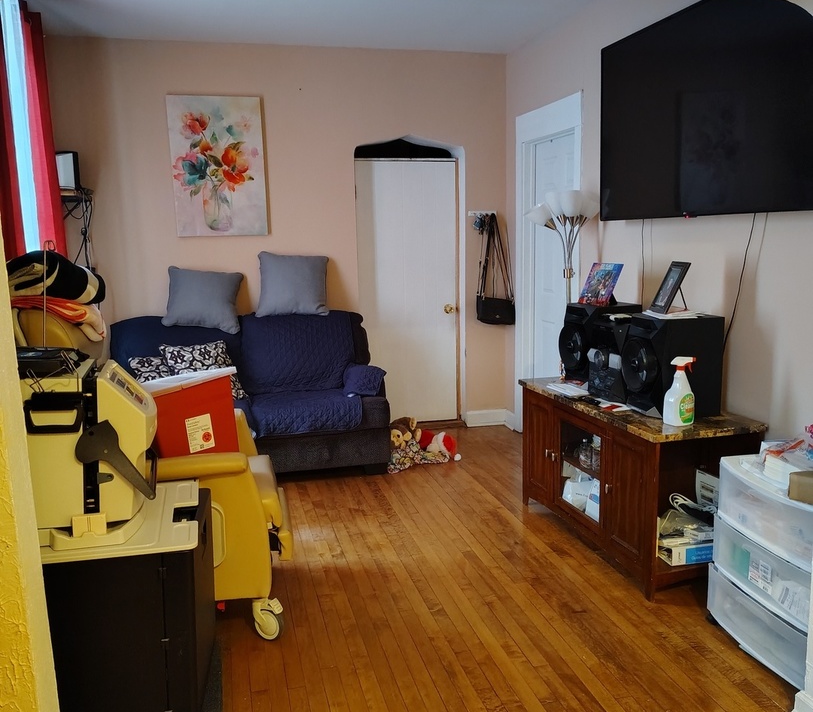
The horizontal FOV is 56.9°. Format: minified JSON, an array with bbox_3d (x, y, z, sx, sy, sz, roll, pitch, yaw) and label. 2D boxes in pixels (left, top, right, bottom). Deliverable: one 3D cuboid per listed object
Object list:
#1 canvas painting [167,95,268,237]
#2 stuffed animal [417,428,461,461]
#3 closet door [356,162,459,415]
[{"bbox_3d":[-1.253,-1.266,5.011,0.605,0.920,0.030,-3,9,-13],"label":"canvas painting"},{"bbox_3d":[0.203,0.568,4.944,0.290,0.190,0.240,-3,9,-14],"label":"stuffed animal"},{"bbox_3d":[-0.005,-0.464,5.666,0.780,1.990,0.050,-3,9,-14],"label":"closet door"}]

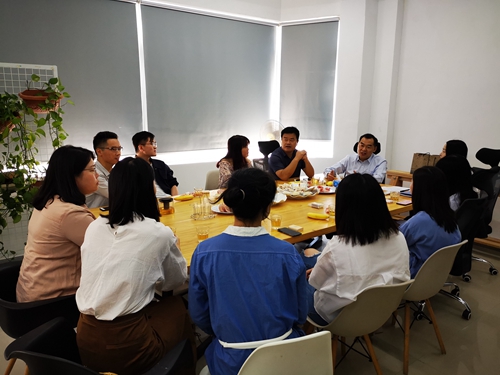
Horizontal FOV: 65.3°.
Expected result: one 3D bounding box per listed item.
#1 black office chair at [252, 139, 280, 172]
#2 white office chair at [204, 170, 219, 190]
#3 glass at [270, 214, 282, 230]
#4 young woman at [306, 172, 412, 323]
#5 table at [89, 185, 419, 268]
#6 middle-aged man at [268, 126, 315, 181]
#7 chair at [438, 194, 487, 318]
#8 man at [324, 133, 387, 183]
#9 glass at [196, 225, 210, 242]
[{"bbox_3d":[0.330,0.030,4.351,0.640,1.130,0.640,-7,14,-31],"label":"black office chair"},{"bbox_3d":[-0.170,0.249,4.071,0.470,0.820,0.530,-9,15,-37],"label":"white office chair"},{"bbox_3d":[0.164,0.212,2.408,0.071,0.083,0.071,0,12,0],"label":"glass"},{"bbox_3d":[0.440,0.486,2.066,0.480,1.190,0.720,-5,13,-24],"label":"young woman"},{"bbox_3d":[0.204,0.489,3.110,2.550,0.750,1.370,-9,15,-35],"label":"table"},{"bbox_3d":[0.420,0.008,4.122,0.540,1.270,0.760,-5,13,-24],"label":"middle-aged man"},{"bbox_3d":[1.410,0.443,2.916,0.600,0.920,0.620,-9,15,-35],"label":"chair"},{"bbox_3d":[1.120,0.038,4.149,0.580,1.200,0.750,7,14,29],"label":"man"},{"bbox_3d":[-0.262,0.259,2.186,0.073,0.084,0.073,0,12,0],"label":"glass"}]

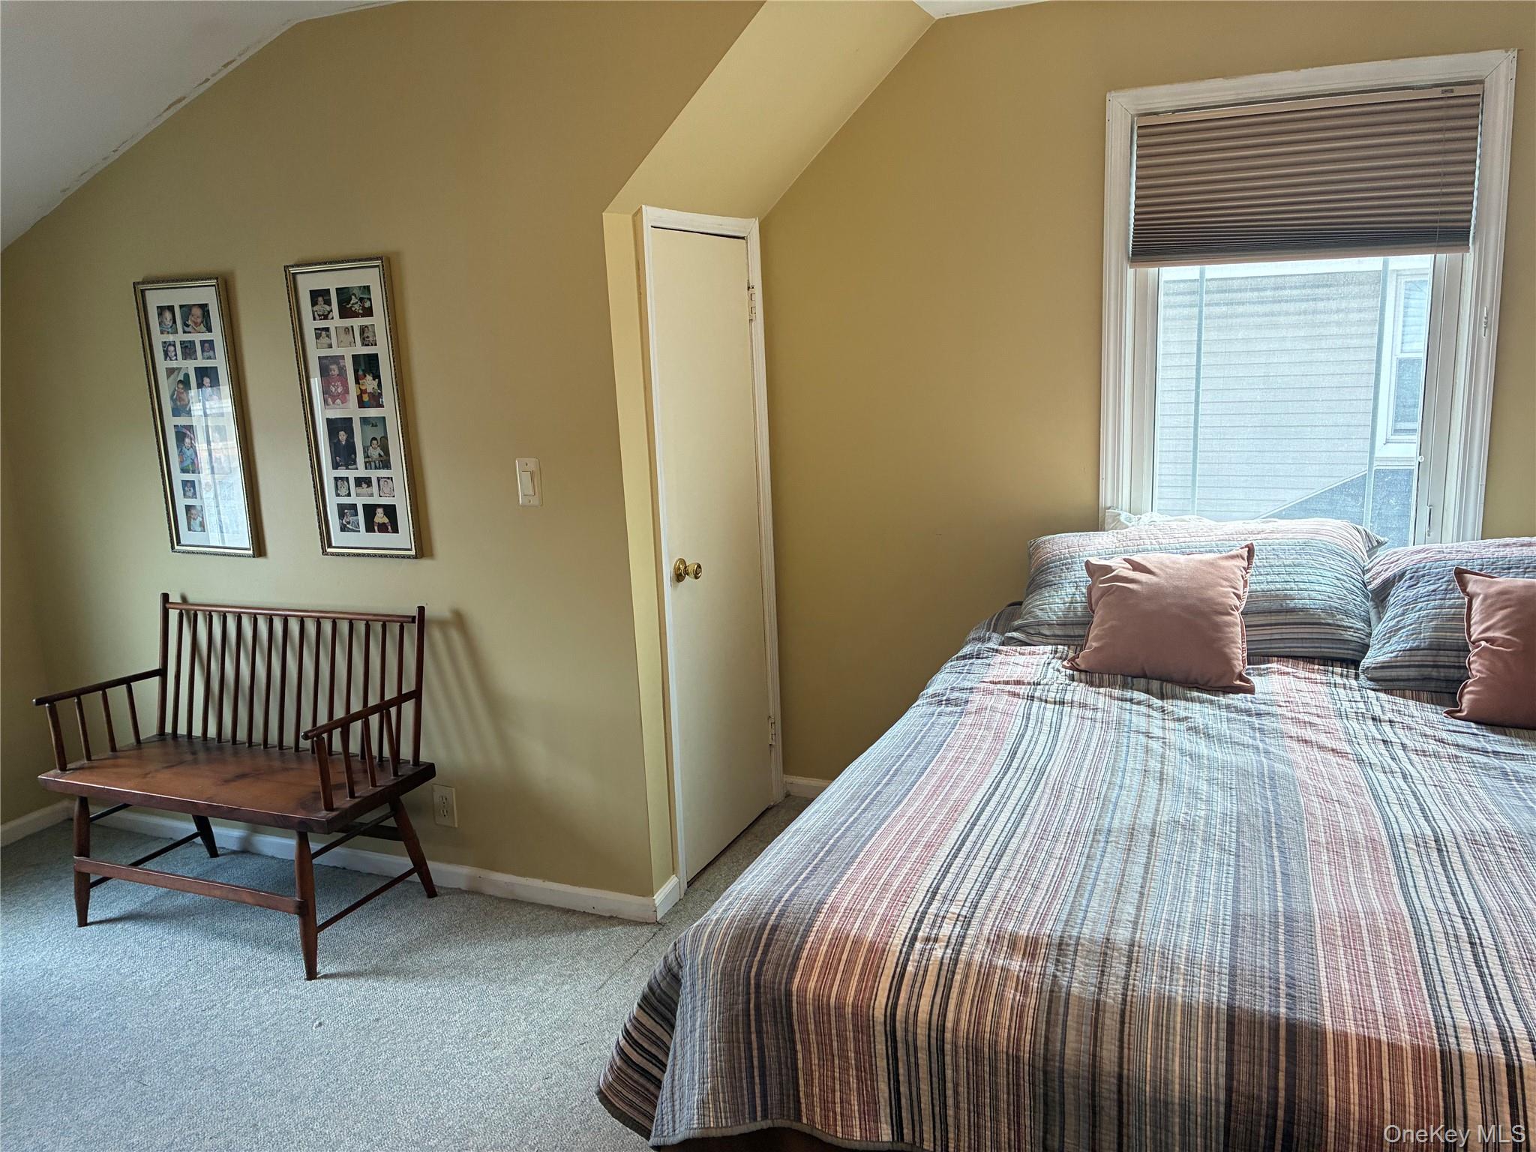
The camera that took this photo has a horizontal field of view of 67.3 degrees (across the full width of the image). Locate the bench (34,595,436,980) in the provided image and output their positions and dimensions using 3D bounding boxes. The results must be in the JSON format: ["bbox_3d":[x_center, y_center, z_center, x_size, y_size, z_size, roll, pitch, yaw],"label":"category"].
[{"bbox_3d":[-1.469,0.536,3.215,1.020,0.860,0.510,3,13,22],"label":"bench"}]

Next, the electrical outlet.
[{"bbox_3d":[-0.933,0.666,3.336,0.077,0.122,0.011,3,13,22],"label":"electrical outlet"}]

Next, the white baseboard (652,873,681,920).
[{"bbox_3d":[-0.285,0.890,3.190,0.014,0.080,0.140,3,13,22],"label":"white baseboard"}]

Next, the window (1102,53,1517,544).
[{"bbox_3d":[1.392,-0.660,3.094,0.955,1.290,0.100,3,13,22],"label":"window"}]

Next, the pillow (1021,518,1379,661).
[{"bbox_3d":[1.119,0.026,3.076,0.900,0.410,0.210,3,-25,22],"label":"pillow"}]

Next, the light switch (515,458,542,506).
[{"bbox_3d":[-0.619,-0.244,2.990,0.074,0.123,0.012,3,13,22],"label":"light switch"}]

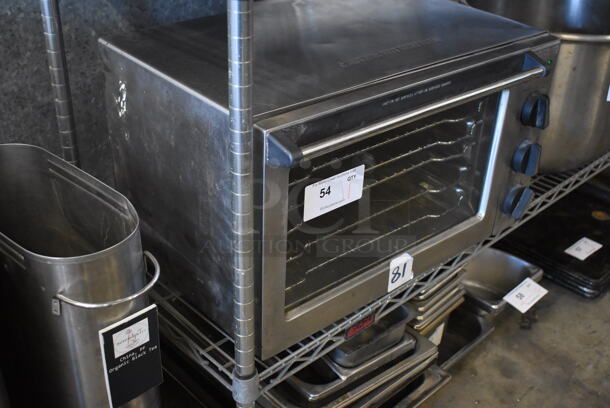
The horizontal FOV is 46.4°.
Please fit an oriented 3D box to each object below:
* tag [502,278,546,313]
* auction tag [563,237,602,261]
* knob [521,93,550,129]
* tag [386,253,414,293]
[{"bbox_3d":[0.460,0.189,1.486,0.102,0.002,0.051,-28,52,-37],"label":"tag"},{"bbox_3d":[0.699,0.111,1.788,0.102,0.002,0.051,-24,39,-37],"label":"auction tag"},{"bbox_3d":[0.365,-0.144,1.120,0.055,0.055,0.026,-21,37,-35],"label":"knob"},{"bbox_3d":[0.149,0.103,1.089,0.052,0.060,0.004,-22,38,-35],"label":"tag"}]

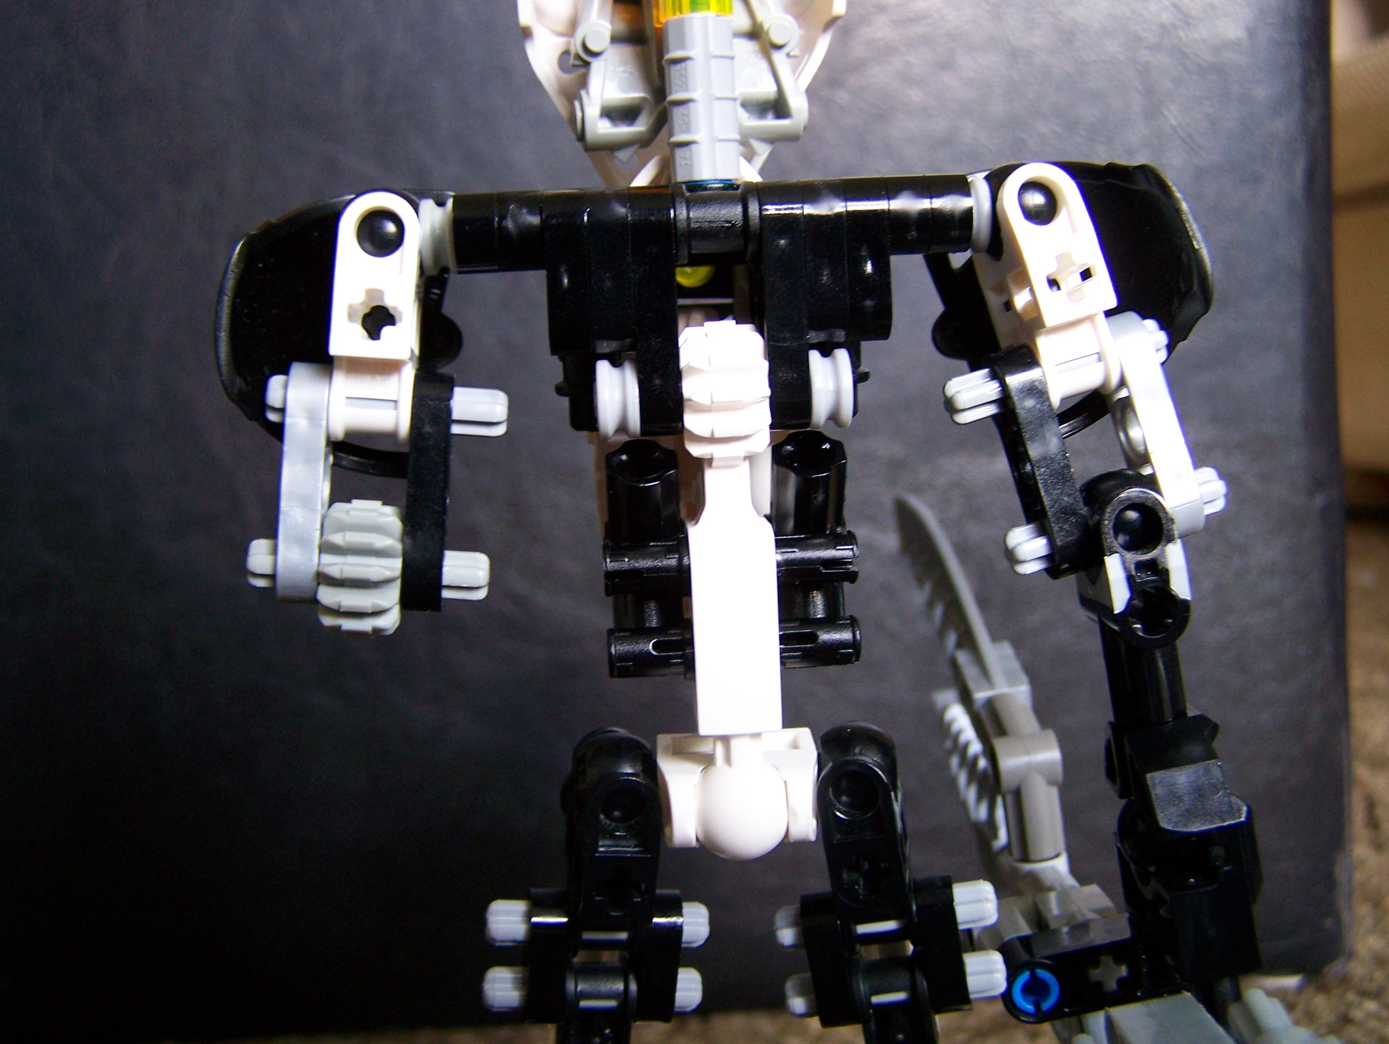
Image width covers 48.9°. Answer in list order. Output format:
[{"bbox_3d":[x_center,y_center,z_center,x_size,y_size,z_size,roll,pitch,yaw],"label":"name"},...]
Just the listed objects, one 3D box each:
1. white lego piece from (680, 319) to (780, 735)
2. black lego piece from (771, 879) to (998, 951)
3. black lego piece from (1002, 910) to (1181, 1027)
[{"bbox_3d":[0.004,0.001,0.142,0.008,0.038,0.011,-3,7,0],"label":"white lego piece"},{"bbox_3d":[0.021,0.042,0.163,0.024,0.005,0.005,-7,11,3],"label":"black lego piece"},{"bbox_3d":[0.044,0.050,0.171,0.020,0.007,0.008,-17,1,13],"label":"black lego piece"}]

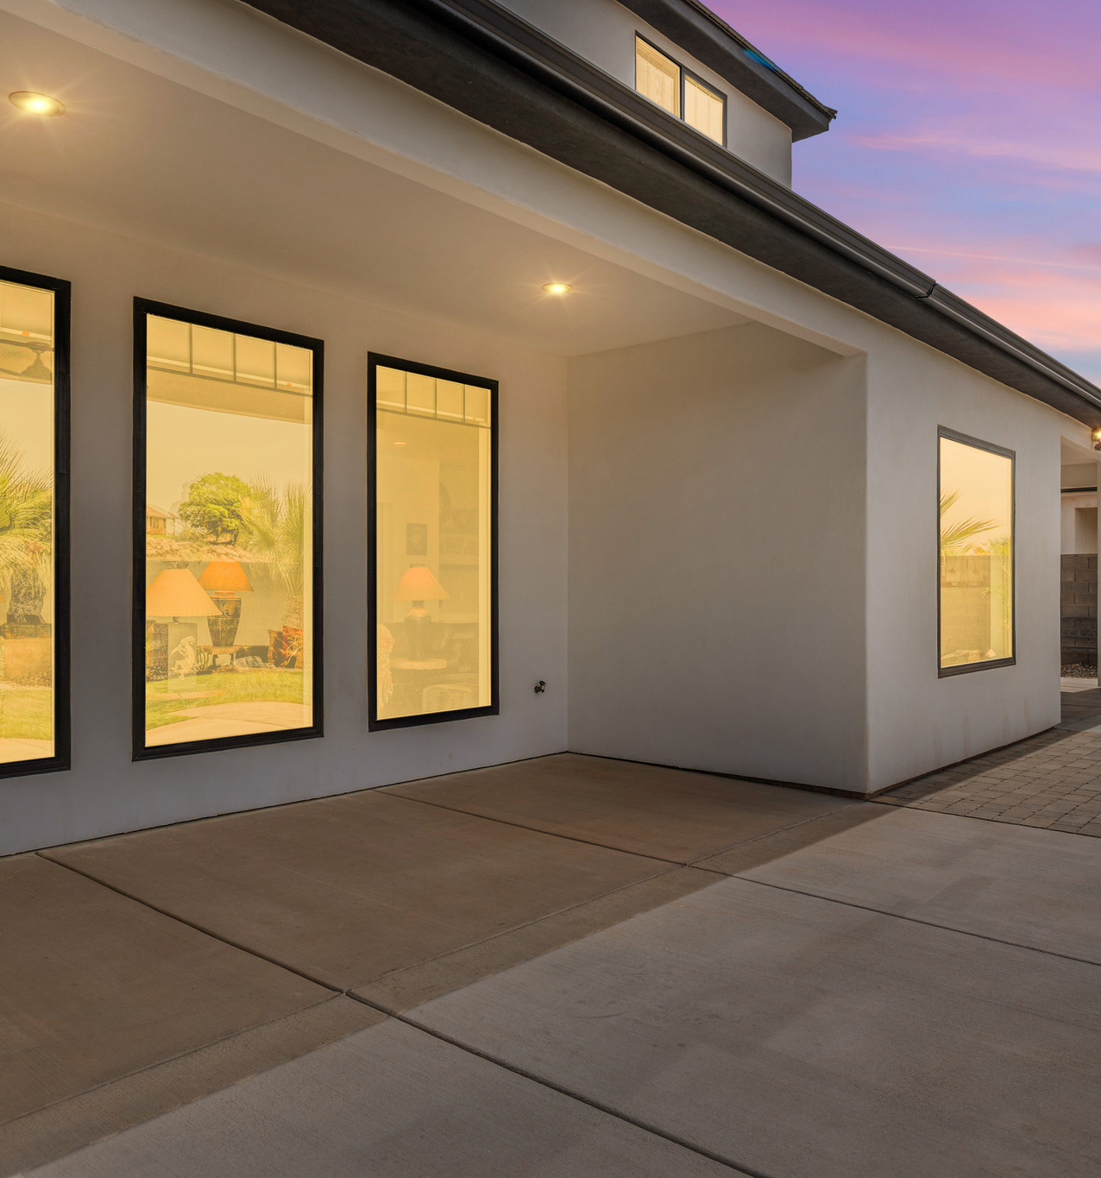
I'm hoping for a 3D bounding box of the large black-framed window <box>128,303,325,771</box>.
[{"bbox_3d":[-1.815,-0.312,5.648,0.100,2.456,1.203,-1,-1,42],"label":"large black-framed window"}]

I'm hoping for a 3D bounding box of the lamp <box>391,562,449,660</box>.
[{"bbox_3d":[-0.985,0.173,7.450,0.425,0.715,0.425,0,-1,0],"label":"lamp"}]

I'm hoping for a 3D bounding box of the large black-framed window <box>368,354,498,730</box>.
[{"bbox_3d":[-0.790,-0.303,6.792,0.100,2.456,1.188,-1,-1,42],"label":"large black-framed window"}]

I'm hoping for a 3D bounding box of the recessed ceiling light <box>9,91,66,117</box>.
[{"bbox_3d":[-1.992,-1.882,3.815,0.198,0.030,0.198,0,-1,0],"label":"recessed ceiling light"}]

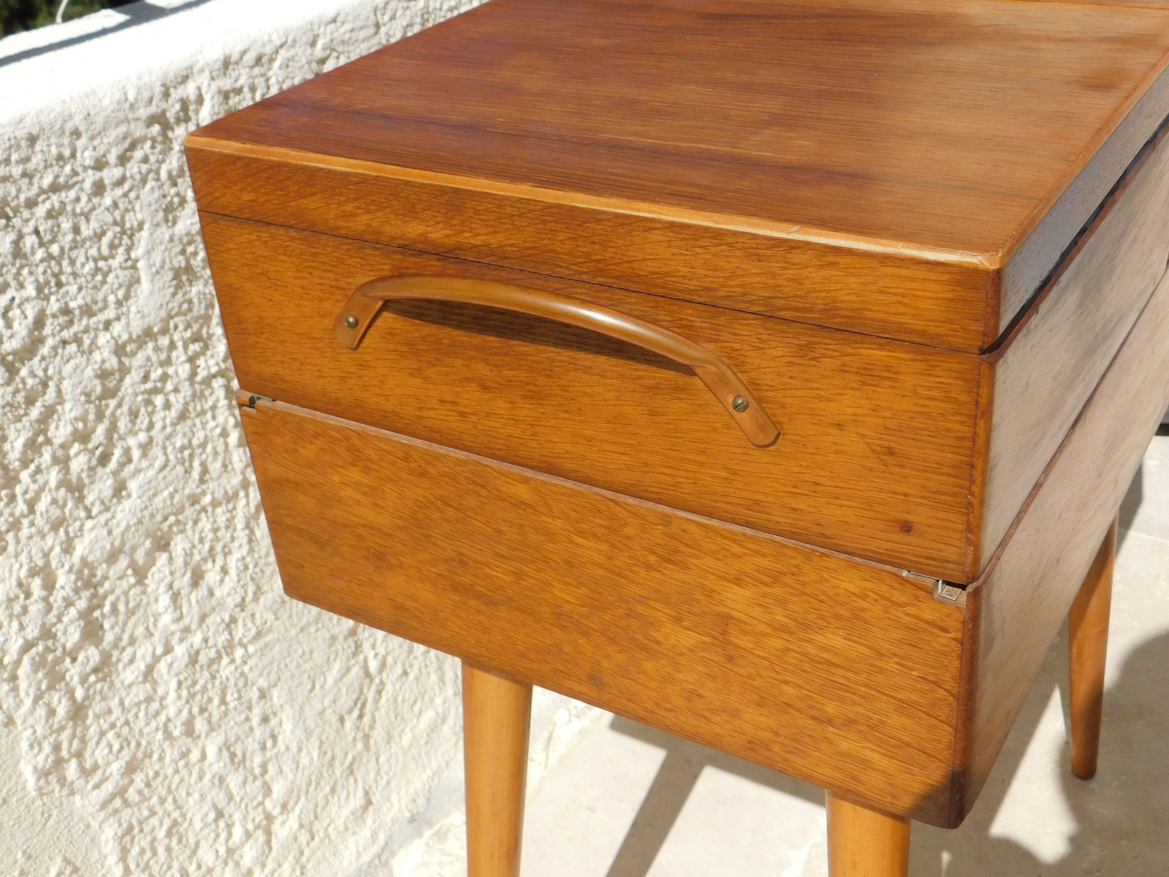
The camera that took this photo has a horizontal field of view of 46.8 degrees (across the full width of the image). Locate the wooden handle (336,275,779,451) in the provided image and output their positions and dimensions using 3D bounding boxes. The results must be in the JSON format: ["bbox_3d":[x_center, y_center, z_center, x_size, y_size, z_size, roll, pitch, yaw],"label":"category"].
[{"bbox_3d":[-0.021,-0.027,0.380,0.157,0.042,0.018,14,34,31],"label":"wooden handle"}]

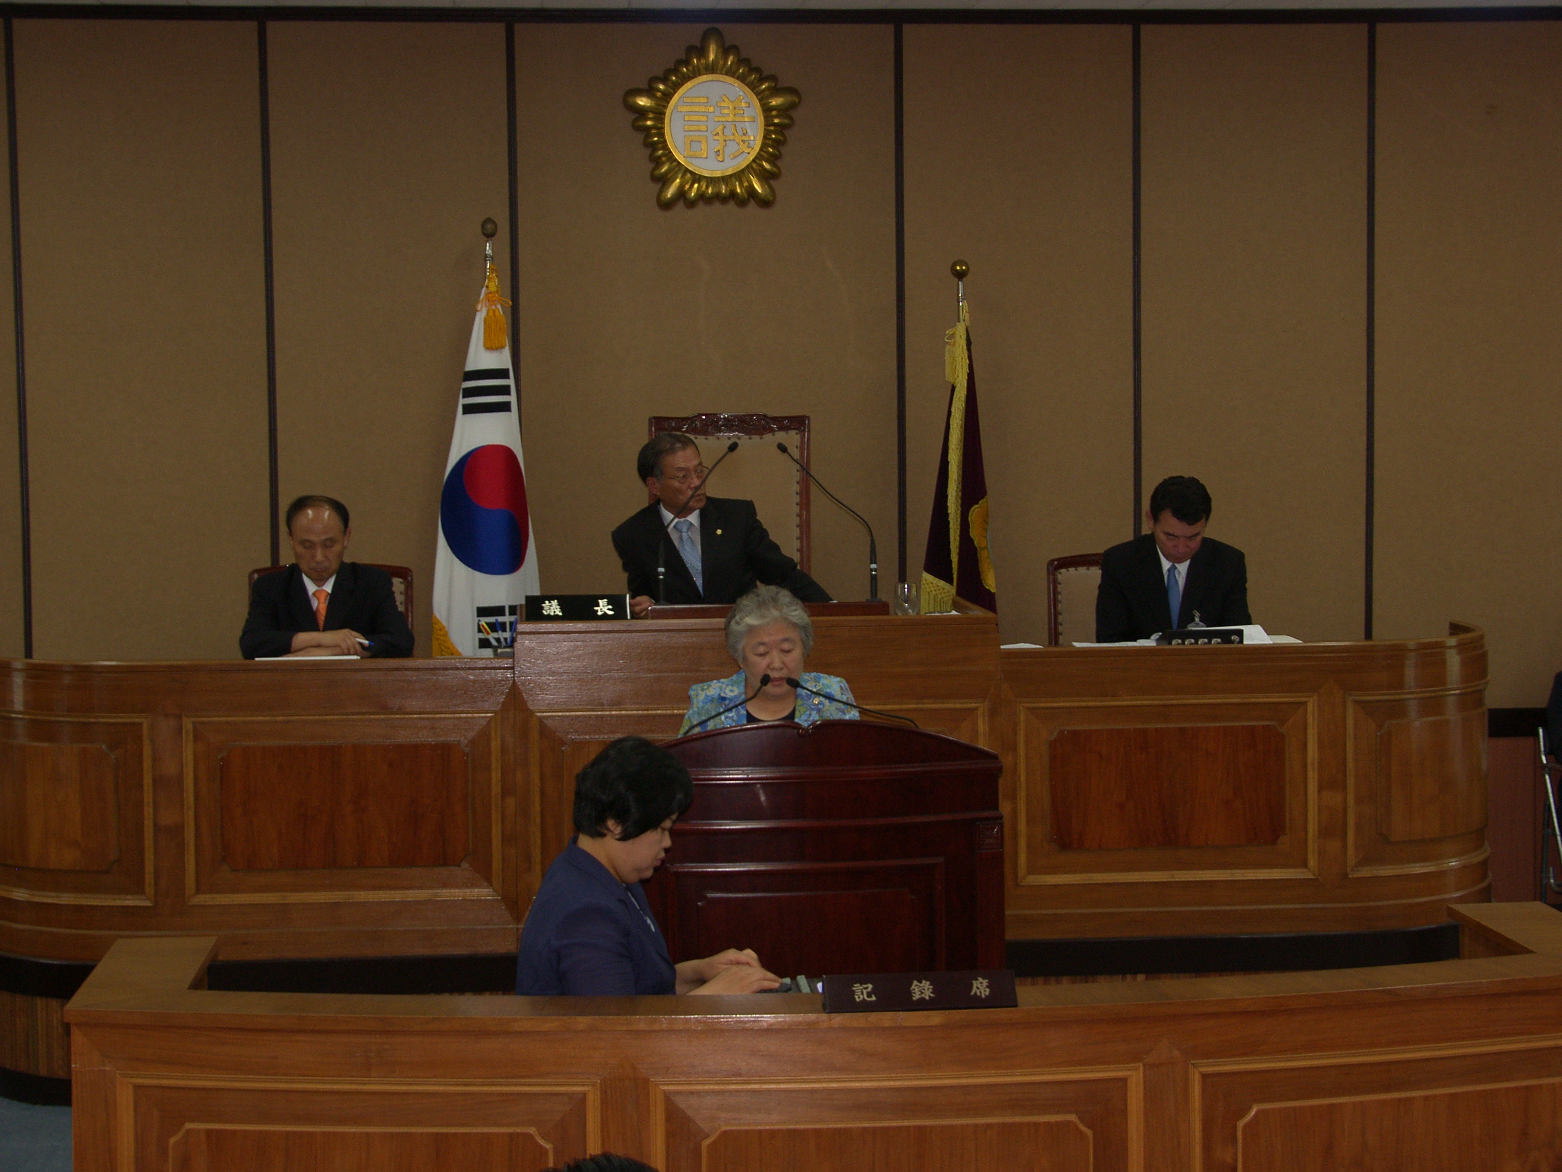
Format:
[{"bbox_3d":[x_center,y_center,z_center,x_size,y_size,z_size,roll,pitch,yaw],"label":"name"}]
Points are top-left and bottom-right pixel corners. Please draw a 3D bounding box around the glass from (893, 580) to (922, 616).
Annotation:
[{"bbox_3d":[0.354,0.036,8.270,0.070,0.095,0.070,-1,3,-5],"label":"glass"}]

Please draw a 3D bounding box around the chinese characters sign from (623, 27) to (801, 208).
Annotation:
[{"bbox_3d":[-0.226,-1.537,9.630,0.595,0.600,0.070,-1,3,-5],"label":"chinese characters sign"}]

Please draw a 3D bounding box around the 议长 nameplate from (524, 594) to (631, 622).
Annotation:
[{"bbox_3d":[-0.566,0.061,8.120,0.290,0.075,0.060,-1,3,-2],"label":"议长 nameplate"}]

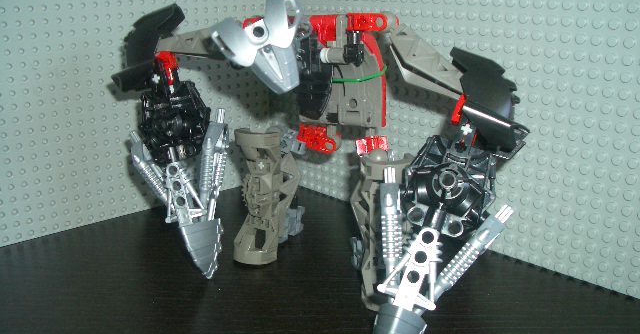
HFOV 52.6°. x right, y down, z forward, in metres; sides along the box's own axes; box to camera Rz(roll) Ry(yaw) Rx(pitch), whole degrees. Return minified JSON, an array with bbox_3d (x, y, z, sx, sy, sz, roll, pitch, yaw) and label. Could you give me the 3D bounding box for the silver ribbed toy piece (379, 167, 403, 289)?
[{"bbox_3d":[0.027,0.024,0.246,0.009,0.050,0.010,0,14,8],"label":"silver ribbed toy piece"}]

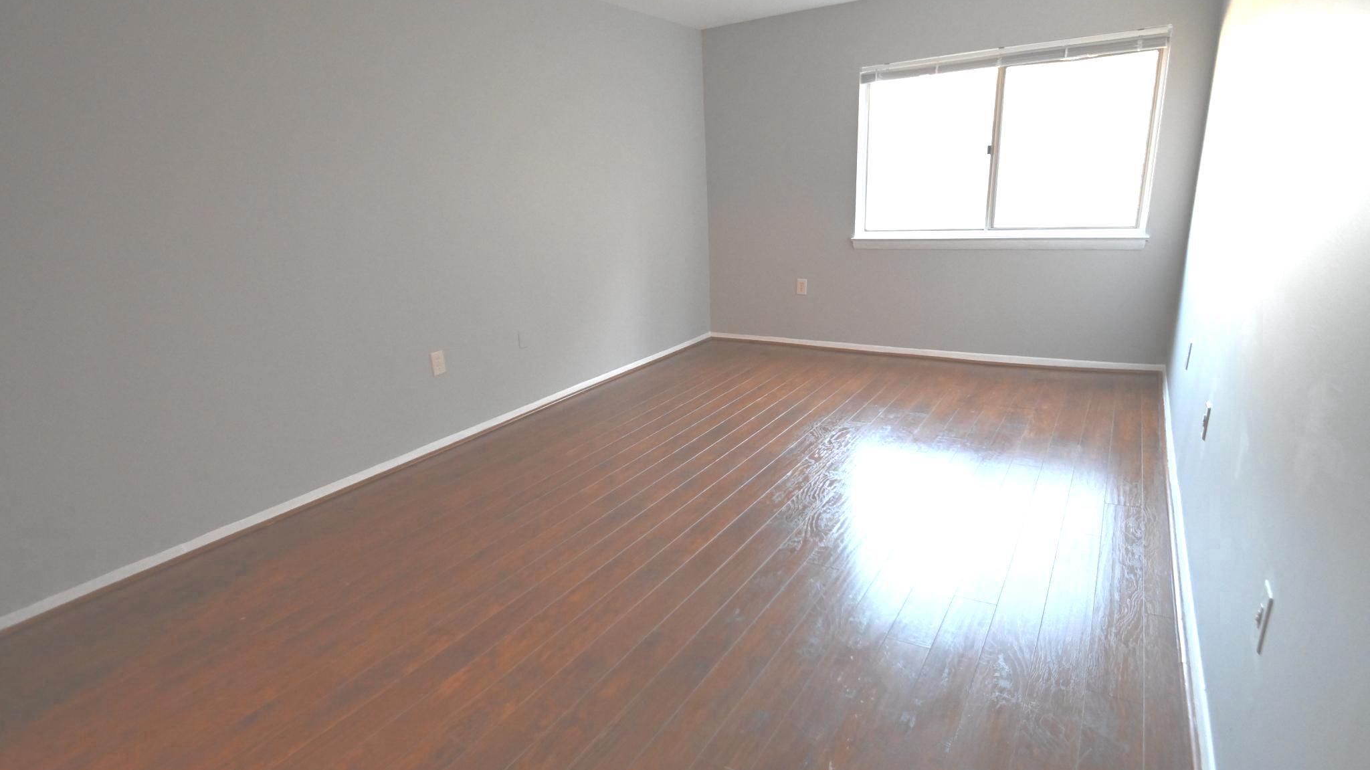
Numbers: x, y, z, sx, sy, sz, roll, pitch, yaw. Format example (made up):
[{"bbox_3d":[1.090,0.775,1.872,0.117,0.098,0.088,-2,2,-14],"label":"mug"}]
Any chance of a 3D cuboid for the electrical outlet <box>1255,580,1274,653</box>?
[{"bbox_3d":[1.050,0.421,1.185,0.016,0.114,0.072,8,20,32],"label":"electrical outlet"}]

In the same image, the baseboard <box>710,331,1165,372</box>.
[{"bbox_3d":[1.619,-0.265,4.876,3.249,0.058,0.015,7,20,30],"label":"baseboard"}]

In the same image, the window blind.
[{"bbox_3d":[1.956,-2.038,4.037,1.743,0.100,0.045,7,20,30],"label":"window blind"}]

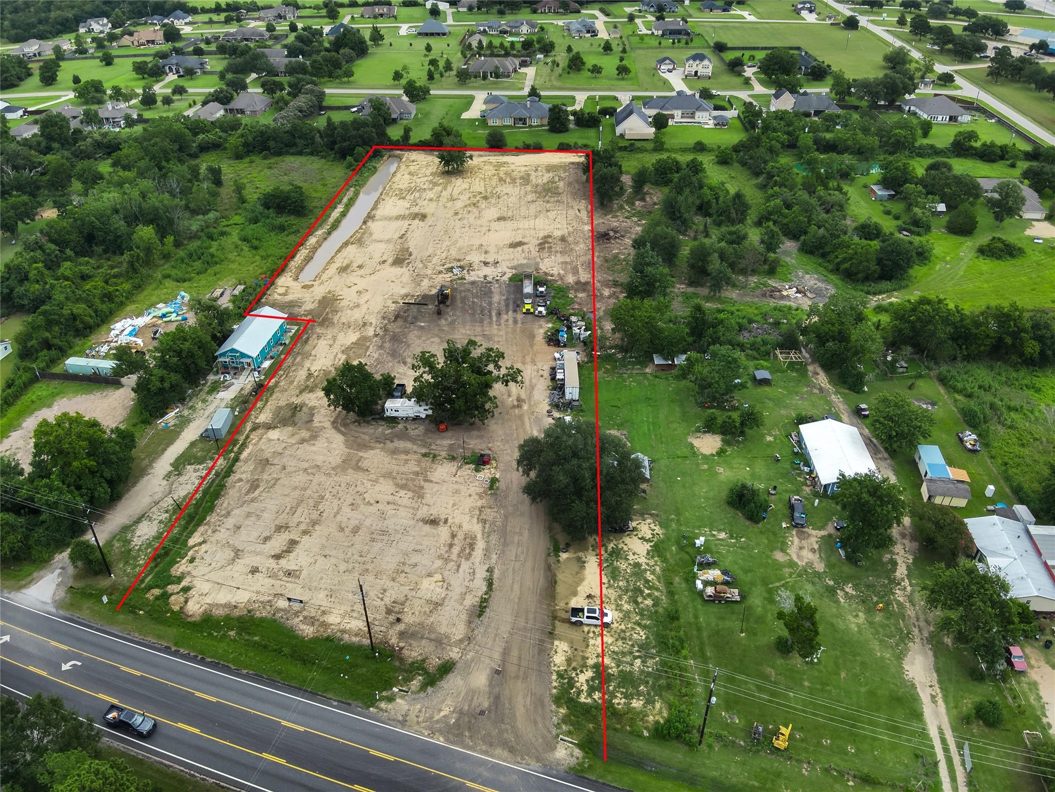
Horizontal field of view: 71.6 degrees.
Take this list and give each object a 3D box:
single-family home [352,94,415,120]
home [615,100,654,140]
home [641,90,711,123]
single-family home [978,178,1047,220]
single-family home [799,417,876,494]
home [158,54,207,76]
[{"bbox_3d":[-57.920,-119.100,301.950,23.500,6.460,22.520,0,35,0],"label":"single-family home"},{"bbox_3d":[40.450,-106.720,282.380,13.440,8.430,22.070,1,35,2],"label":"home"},{"bbox_3d":[61.750,-119.610,299.860,28.890,8.420,19.590,0,35,0],"label":"home"},{"bbox_3d":[146.000,-60.020,220.380,17.770,5.130,23.700,4,35,7],"label":"single-family home"},{"bbox_3d":[53.450,10.440,125.050,10.020,4.020,15.660,1,35,3],"label":"single-family home"},{"bbox_3d":[-185.470,-181.000,398.380,21.500,8.700,15.000,-2,35,-2],"label":"home"}]

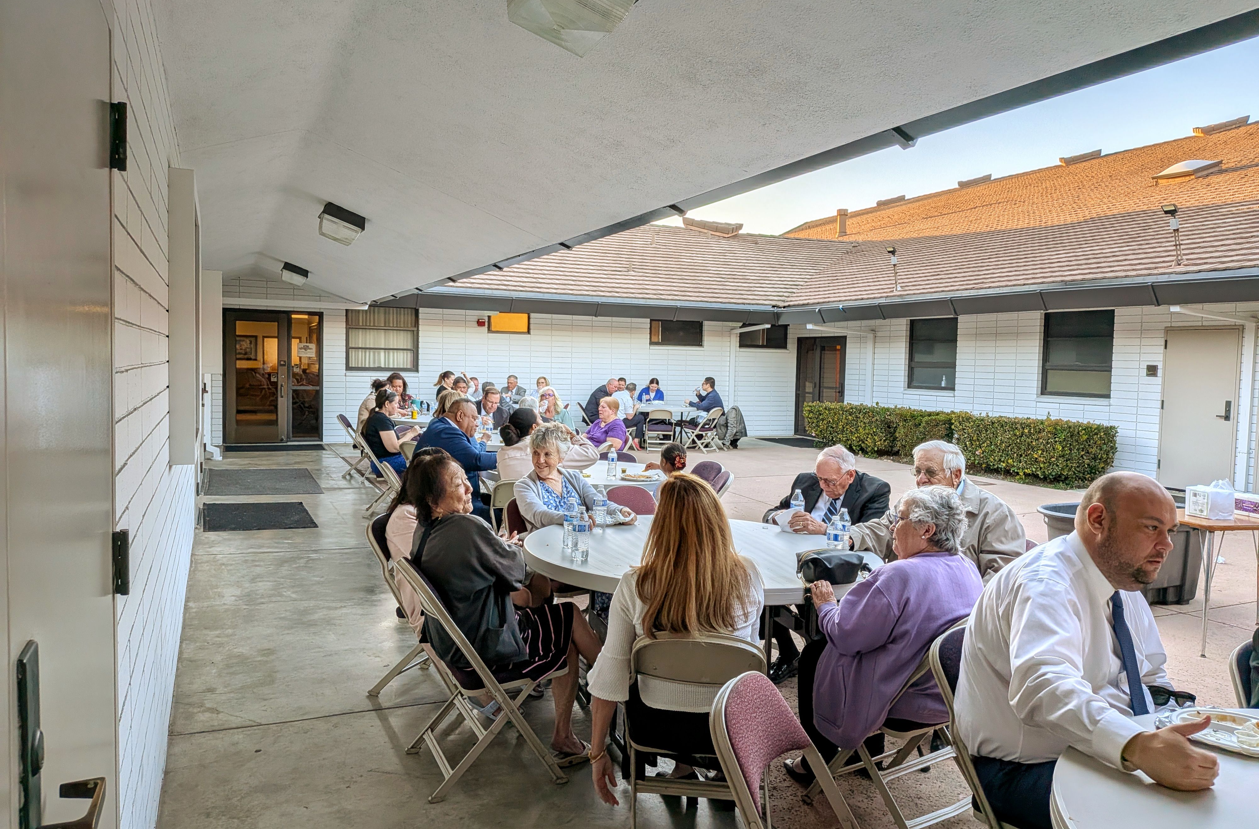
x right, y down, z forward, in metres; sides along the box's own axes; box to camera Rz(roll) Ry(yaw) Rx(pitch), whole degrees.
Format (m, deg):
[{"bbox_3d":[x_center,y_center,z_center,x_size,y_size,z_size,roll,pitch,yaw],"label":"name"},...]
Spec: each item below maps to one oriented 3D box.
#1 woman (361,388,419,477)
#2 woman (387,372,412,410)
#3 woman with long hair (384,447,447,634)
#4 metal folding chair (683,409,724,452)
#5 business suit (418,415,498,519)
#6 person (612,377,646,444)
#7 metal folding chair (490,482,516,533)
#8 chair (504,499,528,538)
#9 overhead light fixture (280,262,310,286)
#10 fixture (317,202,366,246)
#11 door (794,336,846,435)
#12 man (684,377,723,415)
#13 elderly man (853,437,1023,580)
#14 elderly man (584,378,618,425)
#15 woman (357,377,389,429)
[{"bbox_3d":[-2.200,0.352,8.400,0.760,1.190,0.480,1,4,-13],"label":"woman"},{"bbox_3d":[-2.894,0.110,11.000,0.500,1.280,0.720,0,4,-18],"label":"woman"},{"bbox_3d":[-0.720,0.662,3.800,0.780,1.100,0.480,3,4,19],"label":"woman with long hair"},{"bbox_3d":[1.261,0.246,14.651,0.520,0.760,0.470,3,4,28],"label":"metal folding chair"},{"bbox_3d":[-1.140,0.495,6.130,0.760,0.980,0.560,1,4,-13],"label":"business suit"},{"bbox_3d":[0.008,0.037,14.550,0.750,1.150,0.500,-1,4,-35],"label":"person"},{"bbox_3d":[-0.550,0.766,5.449,0.460,0.760,0.530,3,4,20],"label":"metal folding chair"},{"bbox_3d":[-0.380,0.845,4.600,0.460,0.780,0.490,-1,4,-37],"label":"chair"},{"bbox_3d":[-4.869,-2.019,12.674,0.335,0.240,0.290,20,-5,-25],"label":"overhead light fixture"},{"bbox_3d":[-2.613,-1.698,7.893,0.380,0.250,0.370,20,-5,-25],"label":"fixture"},{"bbox_3d":[3.899,-0.540,17.819,0.100,2.090,1.590,0,4,-25],"label":"door"},{"bbox_3d":[1.300,-0.020,15.100,0.820,1.250,0.540,1,3,-1],"label":"man"},{"bbox_3d":[1.230,0.689,3.460,0.820,1.190,0.600,1,3,-12],"label":"elderly man"},{"bbox_3d":[-0.415,-0.027,15.050,0.800,1.200,0.520,2,3,7],"label":"elderly man"},{"bbox_3d":[-2.800,0.168,10.200,0.800,1.240,0.500,1,3,-3],"label":"woman"}]

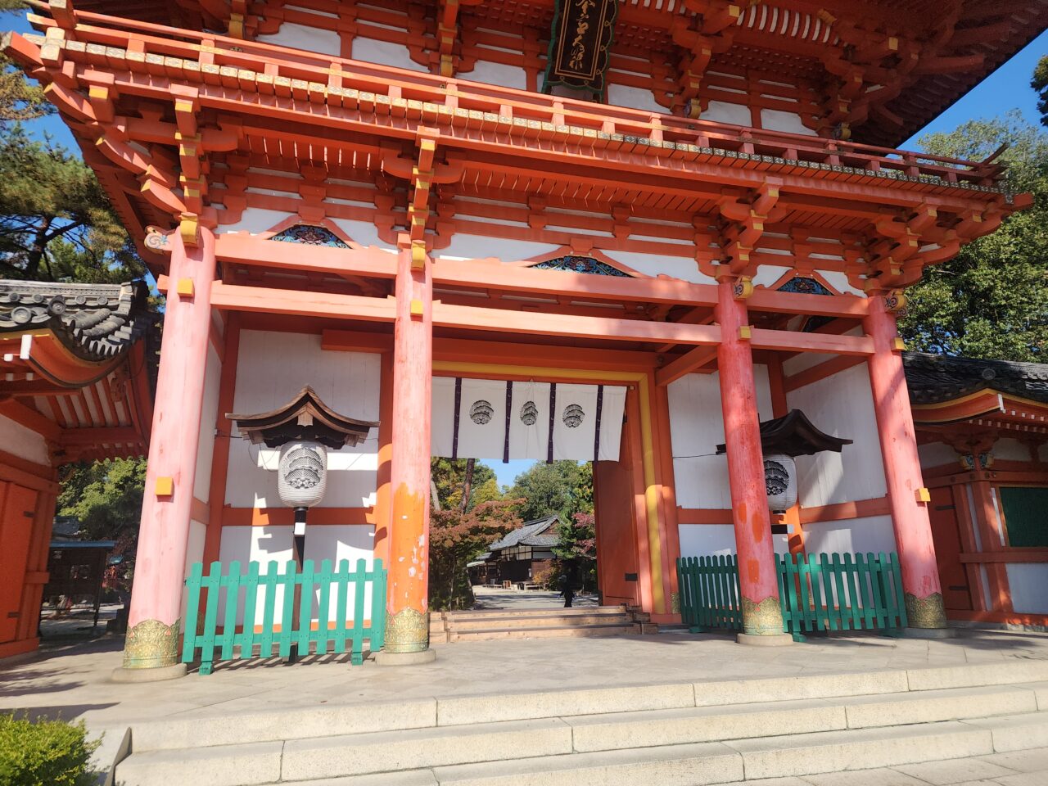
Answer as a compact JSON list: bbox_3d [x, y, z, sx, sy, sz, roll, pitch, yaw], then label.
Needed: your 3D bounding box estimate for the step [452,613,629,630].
[{"bbox_3d":[0.299,3.715,11.278,3.027,0.151,0.344,3,-15,-15],"label":"step"}]

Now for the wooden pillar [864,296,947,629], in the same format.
[{"bbox_3d":[5.719,0.901,10.607,0.490,5.143,0.490,3,-15,-15],"label":"wooden pillar"}]

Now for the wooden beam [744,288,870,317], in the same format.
[{"bbox_3d":[4.382,-1.393,10.833,2.279,0.292,0.172,3,-15,-15],"label":"wooden beam"}]

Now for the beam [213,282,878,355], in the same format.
[{"bbox_3d":[0.850,-0.945,9.714,9.718,0.267,0.172,3,-15,-15],"label":"beam"}]

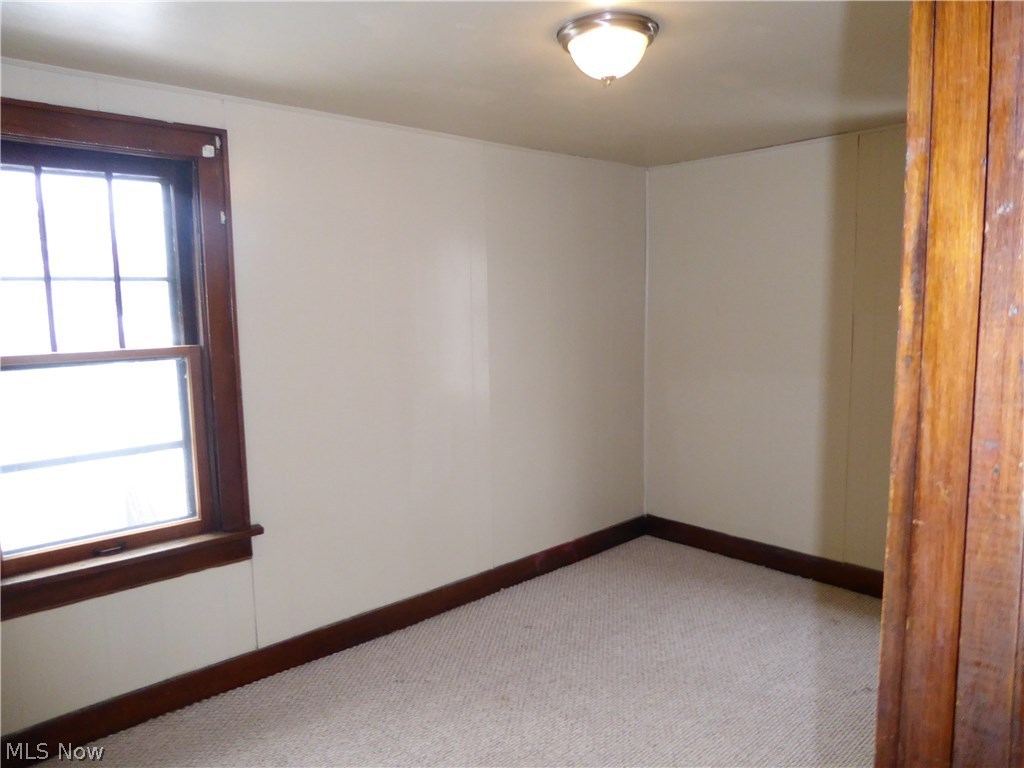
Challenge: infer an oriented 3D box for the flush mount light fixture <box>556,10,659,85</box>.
[{"bbox_3d":[0.273,-0.923,2.016,0.283,0.145,0.283,-1,7,0],"label":"flush mount light fixture"}]

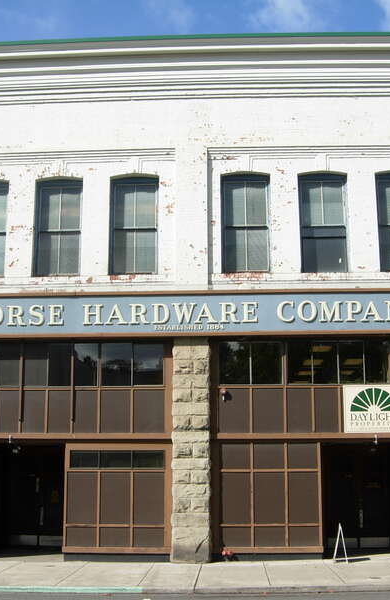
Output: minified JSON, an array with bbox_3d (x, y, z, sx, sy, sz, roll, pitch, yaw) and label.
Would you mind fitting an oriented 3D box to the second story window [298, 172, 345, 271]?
[{"bbox_3d":[3.056,-1.836,19.820,1.121,2.469,0.200,-1,-11,2],"label":"second story window"}]

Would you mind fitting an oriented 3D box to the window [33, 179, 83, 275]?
[{"bbox_3d":[-3.289,-1.748,20.076,1.144,2.466,0.200,-1,-11,2],"label":"window"}]

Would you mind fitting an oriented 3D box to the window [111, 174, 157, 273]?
[{"bbox_3d":[-1.453,-1.796,20.006,1.147,2.481,0.200,-1,-11,2],"label":"window"}]

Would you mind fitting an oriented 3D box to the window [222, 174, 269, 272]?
[{"bbox_3d":[1.216,-1.843,19.901,1.149,2.479,0.200,-1,-11,2],"label":"window"}]

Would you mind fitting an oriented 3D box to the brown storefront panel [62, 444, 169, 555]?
[{"bbox_3d":[-1.723,4.442,18.657,2.396,2.354,0.150,-1,-11,2],"label":"brown storefront panel"}]

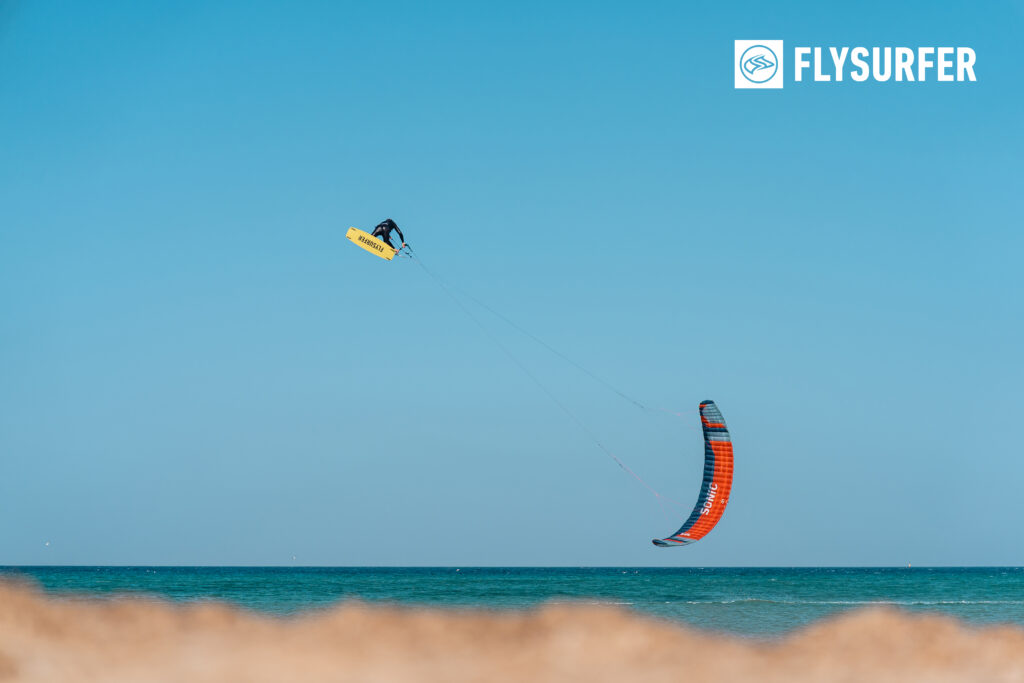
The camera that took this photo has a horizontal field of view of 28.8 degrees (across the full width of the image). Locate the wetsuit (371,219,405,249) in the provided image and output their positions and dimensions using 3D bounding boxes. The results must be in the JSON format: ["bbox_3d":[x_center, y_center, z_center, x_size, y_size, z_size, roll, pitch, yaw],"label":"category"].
[{"bbox_3d":[-3.346,-2.864,53.300,0.950,0.900,0.750,13,-27,15],"label":"wetsuit"}]

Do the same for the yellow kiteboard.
[{"bbox_3d":[-3.740,-2.595,53.000,1.380,0.420,0.100,29,18,-5],"label":"yellow kiteboard"}]

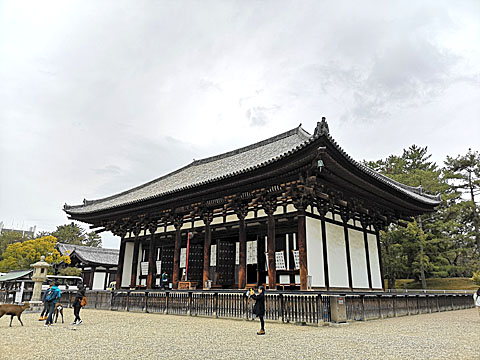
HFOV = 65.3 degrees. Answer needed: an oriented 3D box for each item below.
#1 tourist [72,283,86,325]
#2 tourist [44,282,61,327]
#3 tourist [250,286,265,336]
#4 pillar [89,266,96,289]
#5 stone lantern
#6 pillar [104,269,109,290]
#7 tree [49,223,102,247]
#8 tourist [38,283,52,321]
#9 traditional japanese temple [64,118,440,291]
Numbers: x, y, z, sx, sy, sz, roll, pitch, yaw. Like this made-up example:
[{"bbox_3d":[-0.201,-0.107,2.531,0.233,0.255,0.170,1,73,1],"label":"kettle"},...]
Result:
[{"bbox_3d":[-7.162,5.527,16.762,0.600,1.722,0.500,6,-18,-19],"label":"tourist"},{"bbox_3d":[-8.025,5.281,15.947,0.560,1.715,0.550,0,-17,0],"label":"tourist"},{"bbox_3d":[0.655,4.633,13.361,0.600,1.609,0.480,0,-17,3],"label":"tourist"},{"bbox_3d":[-18.993,13.306,48.242,0.380,3.889,0.380,-14,-22,40],"label":"pillar"},{"bbox_3d":[-14.426,7.412,27.131,1.500,3.733,1.500,-14,-22,40],"label":"stone lantern"},{"bbox_3d":[-17.625,13.767,49.696,0.380,3.860,0.380,-14,-22,40],"label":"pillar"},{"bbox_3d":[-29.574,14.369,67.516,9.000,13.424,9.500,-14,-22,40],"label":"tree"},{"bbox_3d":[-9.649,6.043,18.652,0.620,1.777,0.500,12,-20,-34],"label":"tourist"},{"bbox_3d":[0.305,4.050,40.420,33.300,17.100,23.441,-14,-22,40],"label":"traditional japanese temple"}]

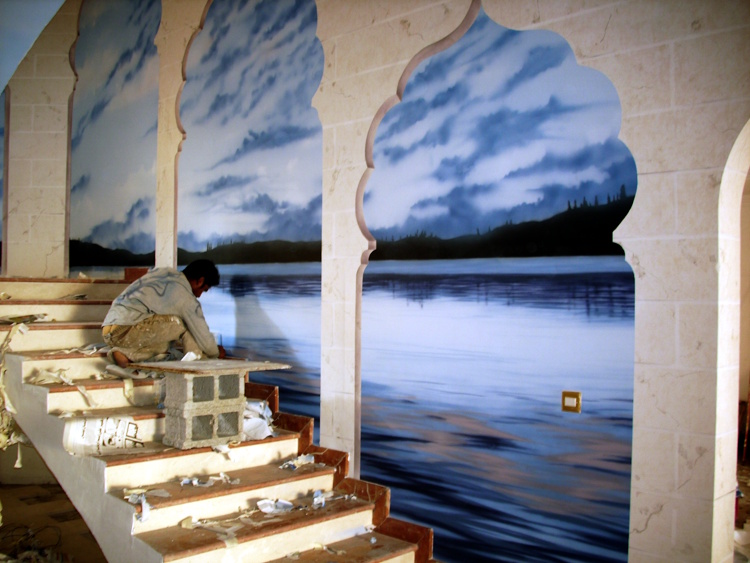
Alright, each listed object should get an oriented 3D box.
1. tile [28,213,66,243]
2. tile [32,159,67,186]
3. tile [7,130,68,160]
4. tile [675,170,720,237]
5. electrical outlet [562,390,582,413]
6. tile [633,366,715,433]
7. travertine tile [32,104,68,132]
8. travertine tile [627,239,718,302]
[{"bbox_3d":[-2.700,-0.442,5.552,0.299,0.230,0.020,0,-2,0],"label":"tile"},{"bbox_3d":[-2.921,-0.972,6.044,0.305,0.247,0.022,0,0,-2],"label":"tile"},{"bbox_3d":[-3.020,-1.214,6.041,0.521,0.248,0.022,0,0,-2],"label":"tile"},{"bbox_3d":[1.123,-0.268,2.332,0.140,0.229,0.020,-2,-3,40],"label":"tile"},{"bbox_3d":[0.826,0.508,2.825,0.085,0.086,0.012,0,0,37],"label":"electrical outlet"},{"bbox_3d":[1.054,0.415,2.365,0.281,0.232,0.020,-2,-3,40],"label":"tile"},{"bbox_3d":[-2.690,-1.352,5.585,0.295,0.226,0.020,0,-2,0],"label":"travertine tile"},{"bbox_3d":[1.157,-0.044,2.622,0.337,0.250,0.022,0,0,38],"label":"travertine tile"}]

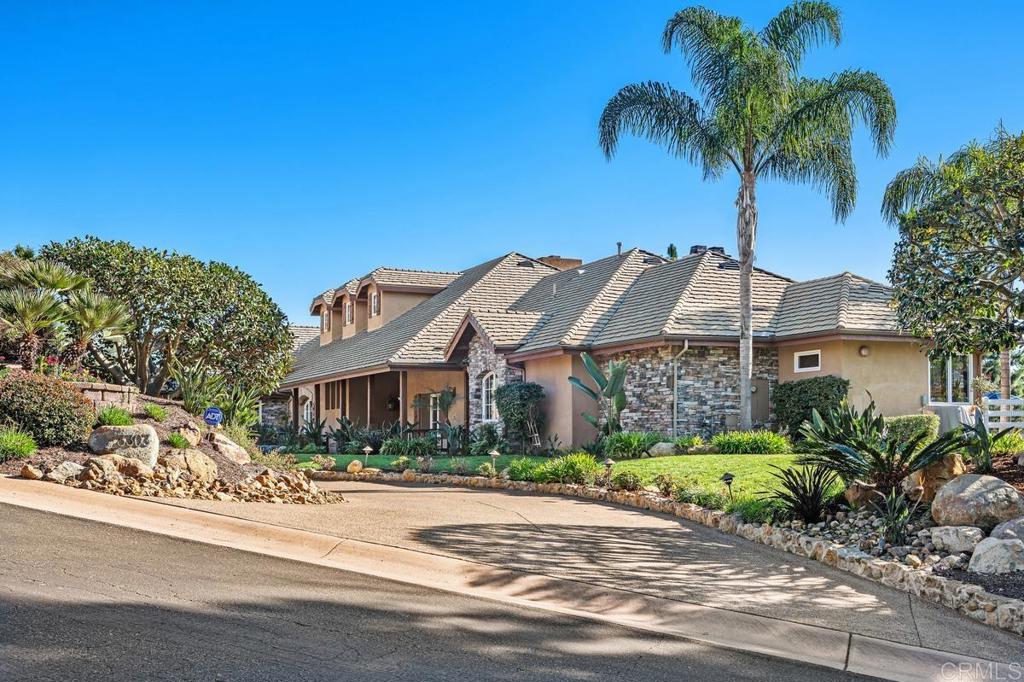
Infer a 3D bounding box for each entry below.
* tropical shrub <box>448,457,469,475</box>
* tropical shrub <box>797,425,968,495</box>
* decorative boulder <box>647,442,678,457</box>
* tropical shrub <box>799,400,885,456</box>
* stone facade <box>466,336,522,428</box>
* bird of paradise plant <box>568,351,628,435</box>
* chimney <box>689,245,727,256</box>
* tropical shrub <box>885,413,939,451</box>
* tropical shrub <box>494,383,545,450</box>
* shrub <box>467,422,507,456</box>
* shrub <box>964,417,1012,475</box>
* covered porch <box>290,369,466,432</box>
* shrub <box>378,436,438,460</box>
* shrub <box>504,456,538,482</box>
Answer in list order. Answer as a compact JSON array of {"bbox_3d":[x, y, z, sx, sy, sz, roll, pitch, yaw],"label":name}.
[{"bbox_3d":[-1.119,2.615,22.600,0.430,0.390,0.410,0,-3,0],"label":"tropical shrub"},{"bbox_3d":[4.458,1.438,13.000,2.000,0.880,1.850,0,-3,0],"label":"tropical shrub"},{"bbox_3d":[3.589,2.571,25.600,0.710,0.360,0.520,-1,-4,8],"label":"decorative boulder"},{"bbox_3d":[4.483,1.286,14.700,1.150,1.000,1.050,0,-3,0],"label":"tropical shrub"},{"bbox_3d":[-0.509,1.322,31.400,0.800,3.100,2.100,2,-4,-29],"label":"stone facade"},{"bbox_3d":[2.137,1.362,27.000,1.450,2.200,1.200,0,-3,0],"label":"bird of paradise plant"},{"bbox_3d":[6.477,-2.965,35.800,1.150,0.600,0.650,2,-4,-29],"label":"chimney"},{"bbox_3d":[8.624,1.990,23.500,1.150,0.820,0.900,1,-5,-25],"label":"tropical shrub"},{"bbox_3d":[0.217,2.202,31.300,1.480,2.050,1.400,-1,-4,0],"label":"tropical shrub"},{"bbox_3d":[-0.718,3.008,33.000,1.250,1.080,1.200,0,-4,-1],"label":"shrub"},{"bbox_3d":[5.929,1.318,13.500,0.620,0.720,0.600,-2,-5,23],"label":"shrub"},{"bbox_3d":[-5.900,2.980,44.200,2.800,2.900,15.200,1,-5,-25],"label":"covered porch"},{"bbox_3d":[-3.286,3.397,34.300,1.800,0.720,1.300,0,-4,-5],"label":"shrub"},{"bbox_3d":[0.185,2.497,21.000,0.660,0.520,0.620,0,-3,0],"label":"shrub"}]

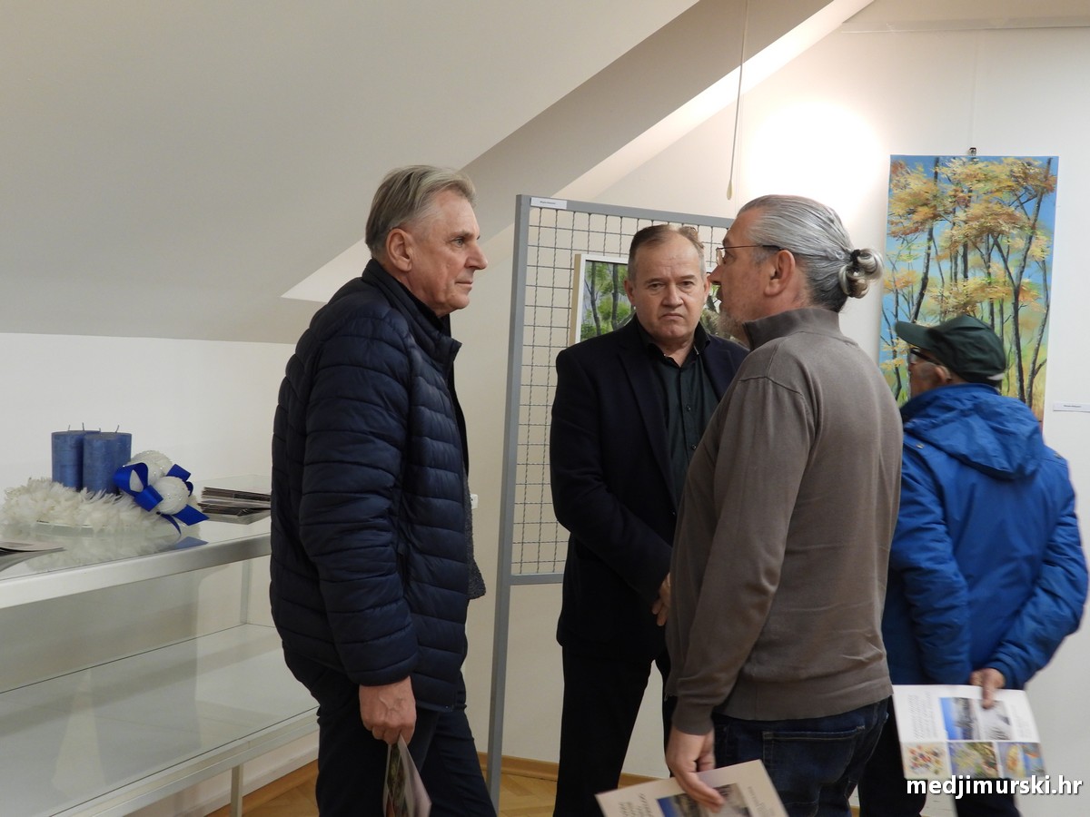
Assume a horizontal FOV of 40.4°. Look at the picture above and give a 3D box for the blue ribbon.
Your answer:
[{"bbox_3d":[-0.778,0.178,3.000,0.190,0.138,0.120,2,2,-18],"label":"blue ribbon"}]

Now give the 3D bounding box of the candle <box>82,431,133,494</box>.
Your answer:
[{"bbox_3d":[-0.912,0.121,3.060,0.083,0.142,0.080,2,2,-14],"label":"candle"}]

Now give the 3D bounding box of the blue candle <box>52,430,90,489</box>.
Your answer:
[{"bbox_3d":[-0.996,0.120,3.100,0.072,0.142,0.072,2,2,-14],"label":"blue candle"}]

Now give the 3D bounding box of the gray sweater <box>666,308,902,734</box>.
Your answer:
[{"bbox_3d":[0.395,0.169,2.430,0.360,0.660,0.510,4,2,28],"label":"gray sweater"}]

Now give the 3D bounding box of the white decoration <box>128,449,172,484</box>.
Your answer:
[{"bbox_3d":[-0.816,0.125,3.060,0.086,0.080,0.084,2,2,-14],"label":"white decoration"}]

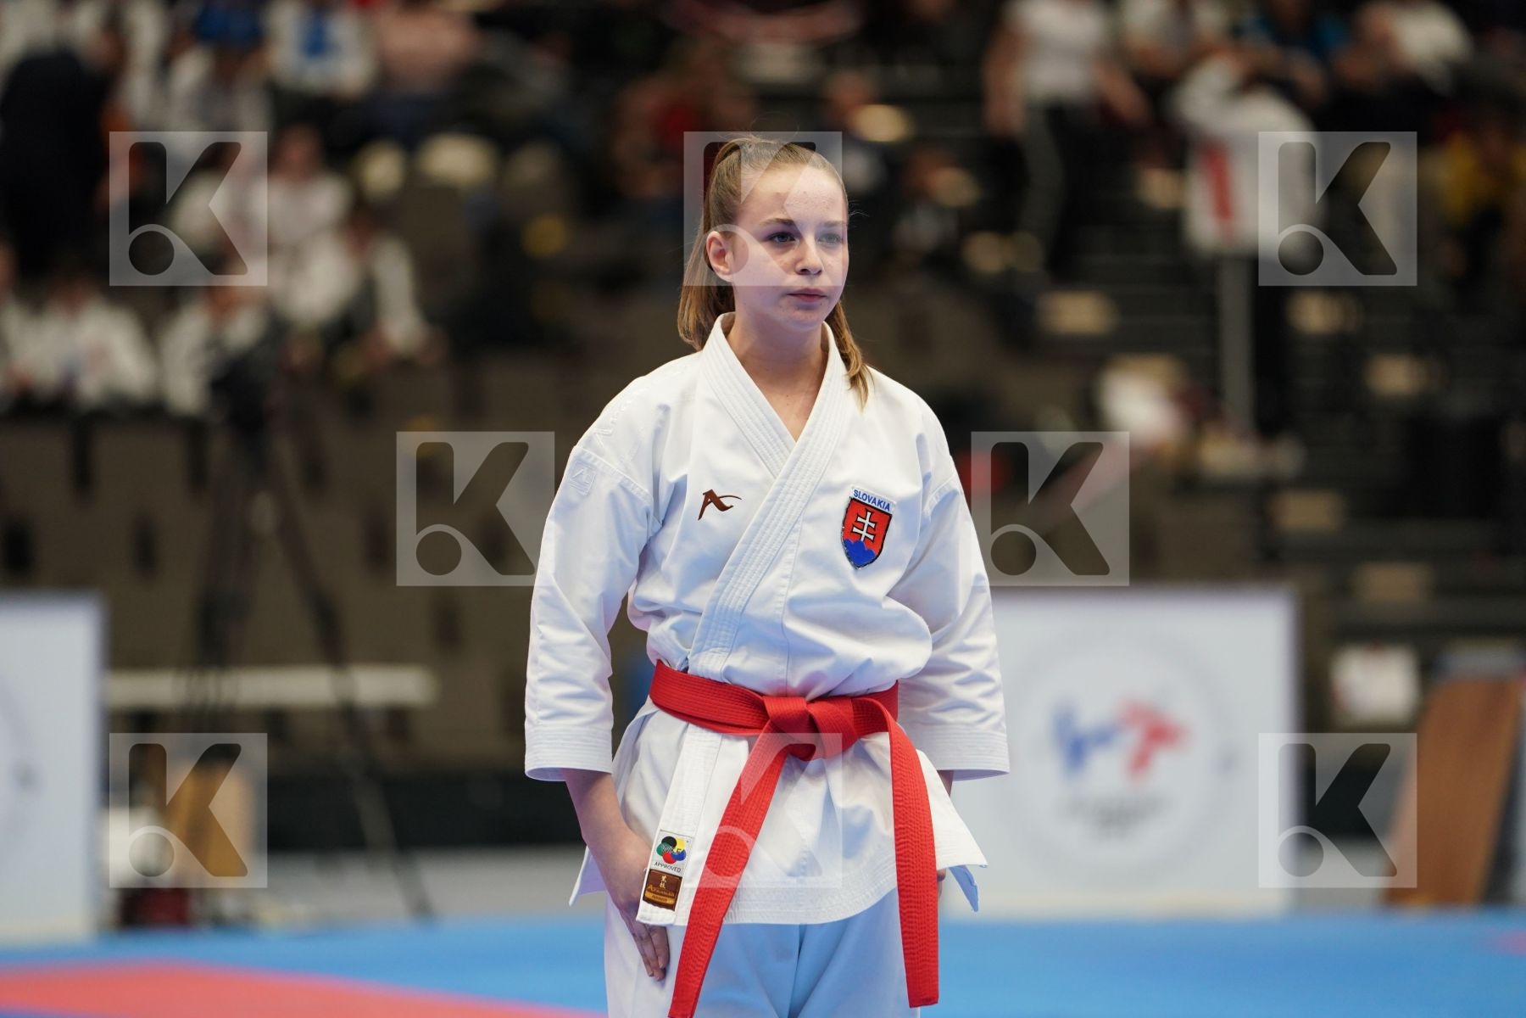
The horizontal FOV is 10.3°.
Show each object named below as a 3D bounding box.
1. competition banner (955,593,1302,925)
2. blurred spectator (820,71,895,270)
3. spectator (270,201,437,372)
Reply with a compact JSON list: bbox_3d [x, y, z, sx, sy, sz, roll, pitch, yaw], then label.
[{"bbox_3d":[0.914,0.650,21.700,0.950,0.860,0.070,0,1,-20],"label":"competition banner"},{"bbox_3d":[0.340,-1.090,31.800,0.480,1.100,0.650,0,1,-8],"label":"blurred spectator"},{"bbox_3d":[-1.730,-0.720,36.000,0.680,1.180,0.750,0,0,-3],"label":"spectator"}]

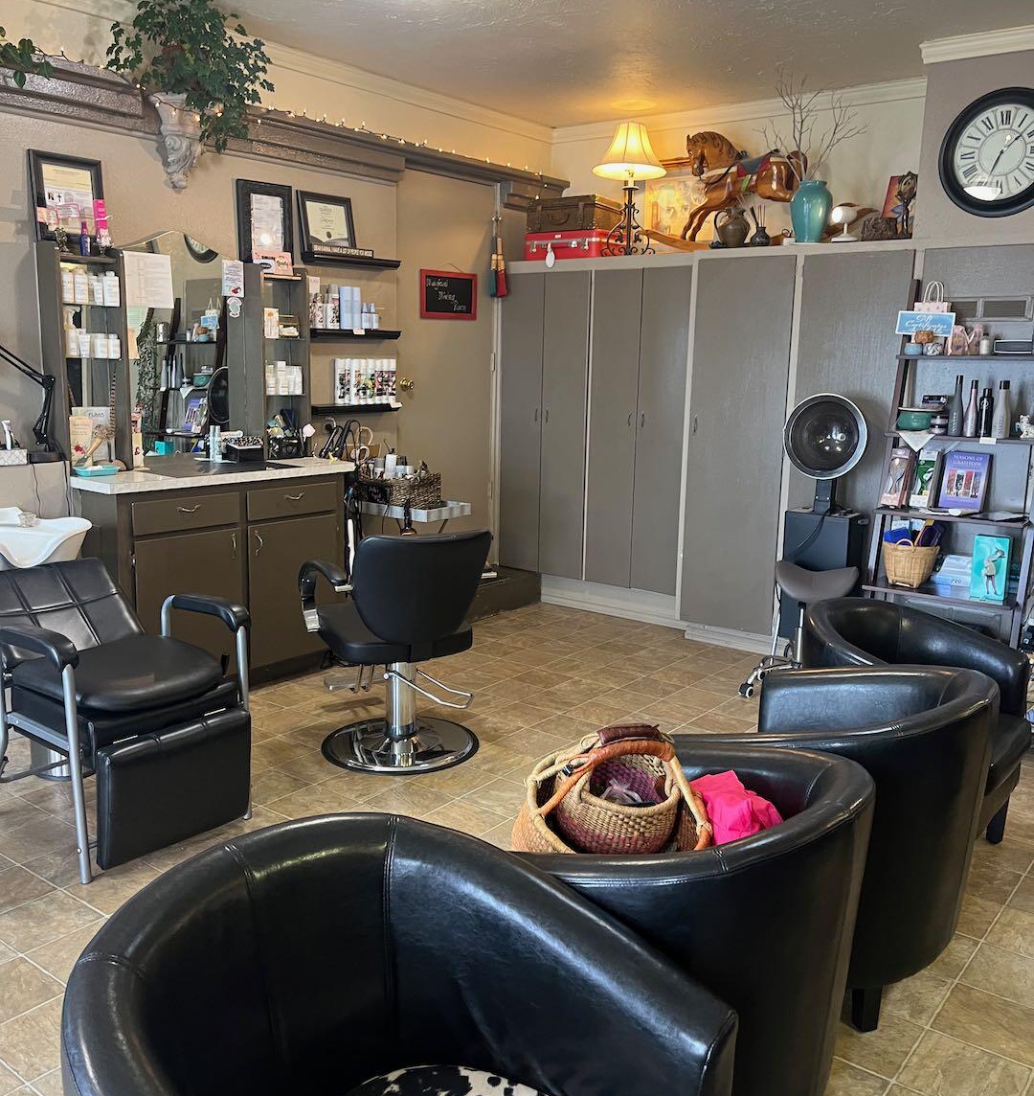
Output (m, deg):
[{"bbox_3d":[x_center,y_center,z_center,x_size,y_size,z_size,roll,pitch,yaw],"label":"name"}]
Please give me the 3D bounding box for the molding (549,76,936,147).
[{"bbox_3d":[1.132,-2.348,5.603,2.380,0.090,0.060,9,13,37],"label":"molding"}]

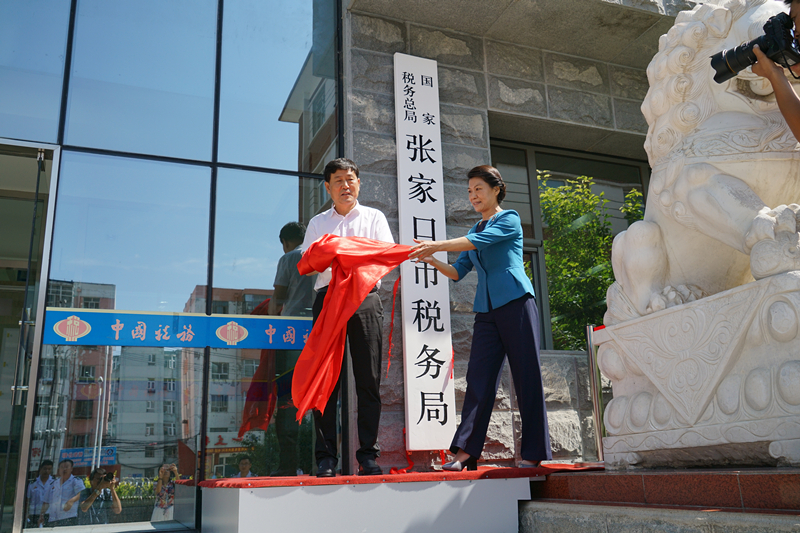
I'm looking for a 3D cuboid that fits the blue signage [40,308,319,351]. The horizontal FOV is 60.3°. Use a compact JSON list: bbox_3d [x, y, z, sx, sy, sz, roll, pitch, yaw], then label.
[{"bbox_3d":[-1.143,0.362,3.954,1.600,0.205,0.030,4,-16,-21],"label":"blue signage"}]

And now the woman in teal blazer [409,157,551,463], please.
[{"bbox_3d":[0.385,0.157,3.399,0.660,1.630,0.500,6,-17,-28],"label":"woman in teal blazer"}]

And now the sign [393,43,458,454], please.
[{"bbox_3d":[0.153,-0.174,4.417,0.305,2.610,0.050,4,-16,-21],"label":"sign"}]

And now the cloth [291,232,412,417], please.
[{"bbox_3d":[-0.222,0.289,3.216,0.540,0.860,0.320,-1,-15,-3],"label":"cloth"}]

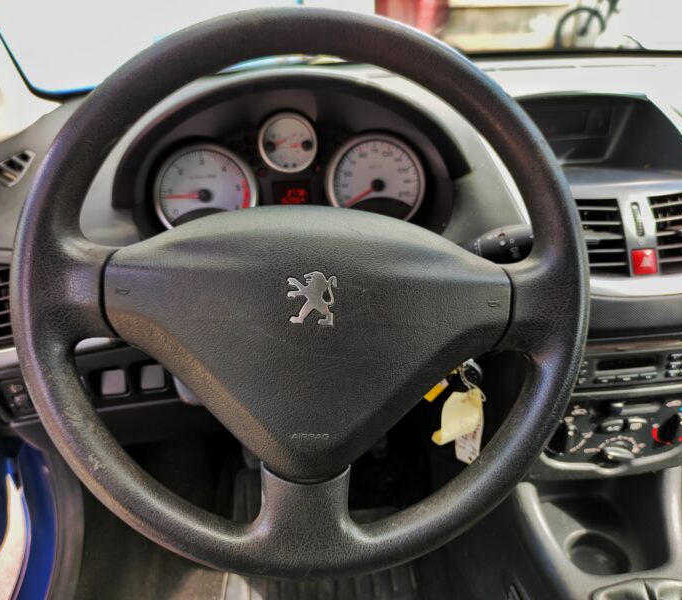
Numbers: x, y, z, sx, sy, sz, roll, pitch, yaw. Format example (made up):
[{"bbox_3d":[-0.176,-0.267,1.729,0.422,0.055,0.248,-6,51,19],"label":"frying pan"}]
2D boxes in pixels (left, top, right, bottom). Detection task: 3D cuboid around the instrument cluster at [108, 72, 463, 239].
[{"bbox_3d":[-0.053,-0.149,0.588,0.340,0.165,0.110,-4,11,-6],"label":"instrument cluster"}]

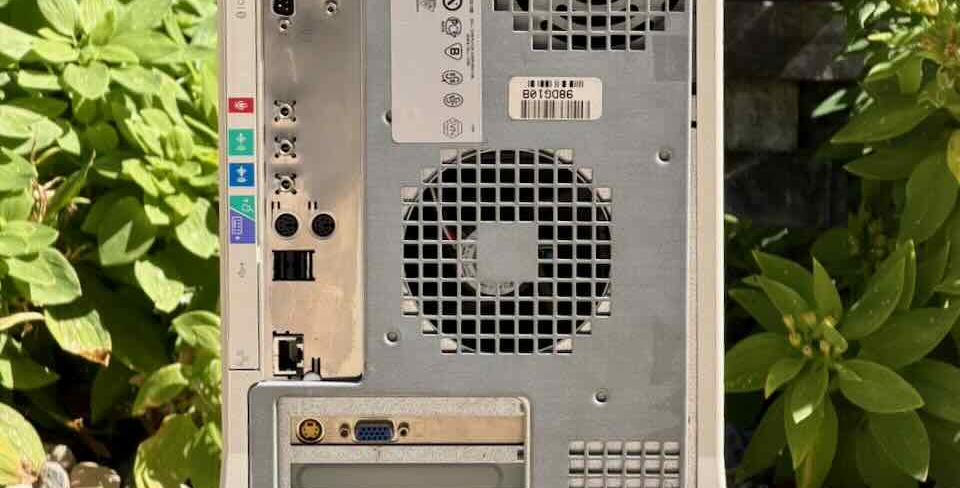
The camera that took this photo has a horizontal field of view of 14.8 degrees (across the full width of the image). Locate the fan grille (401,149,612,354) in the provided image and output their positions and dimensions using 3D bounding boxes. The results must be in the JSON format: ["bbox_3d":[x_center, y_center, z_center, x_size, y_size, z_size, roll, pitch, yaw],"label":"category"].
[{"bbox_3d":[0.011,0.003,1.531,0.087,0.086,0.004,0,10,0],"label":"fan grille"}]

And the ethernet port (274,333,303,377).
[{"bbox_3d":[-0.080,0.045,1.543,0.012,0.018,0.013,0,10,0],"label":"ethernet port"}]

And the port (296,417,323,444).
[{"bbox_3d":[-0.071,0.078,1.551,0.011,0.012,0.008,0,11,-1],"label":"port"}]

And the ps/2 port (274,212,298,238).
[{"bbox_3d":[-0.080,-0.008,1.532,0.009,0.011,0.008,0,11,-1],"label":"ps/2 port"}]

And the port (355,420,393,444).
[{"bbox_3d":[-0.044,0.079,1.550,0.016,0.010,0.008,0,11,-1],"label":"port"}]

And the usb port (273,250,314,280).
[{"bbox_3d":[-0.077,0.008,1.536,0.017,0.013,0.013,0,10,0],"label":"usb port"}]

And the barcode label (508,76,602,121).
[{"bbox_3d":[0.031,-0.060,1.517,0.039,0.018,0.001,0,10,0],"label":"barcode label"}]

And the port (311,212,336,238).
[{"bbox_3d":[-0.064,-0.008,1.532,0.010,0.011,0.010,0,10,0],"label":"port"}]

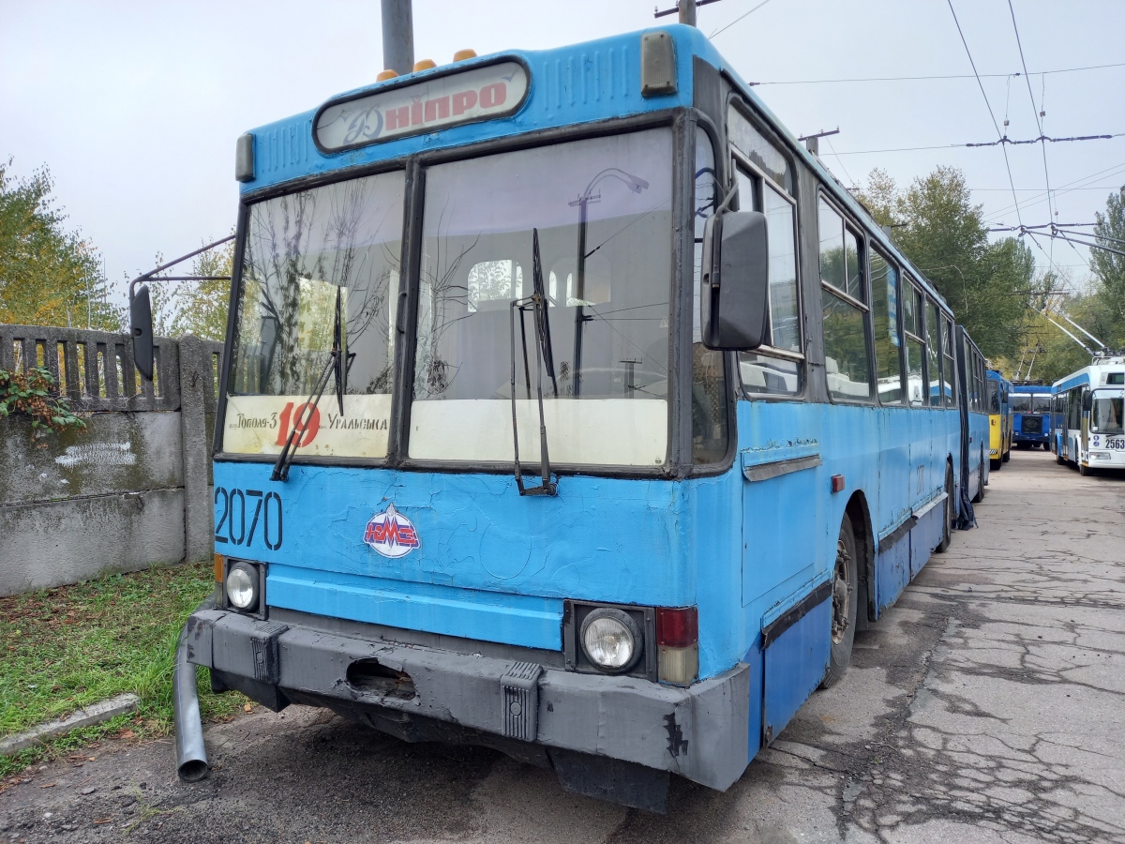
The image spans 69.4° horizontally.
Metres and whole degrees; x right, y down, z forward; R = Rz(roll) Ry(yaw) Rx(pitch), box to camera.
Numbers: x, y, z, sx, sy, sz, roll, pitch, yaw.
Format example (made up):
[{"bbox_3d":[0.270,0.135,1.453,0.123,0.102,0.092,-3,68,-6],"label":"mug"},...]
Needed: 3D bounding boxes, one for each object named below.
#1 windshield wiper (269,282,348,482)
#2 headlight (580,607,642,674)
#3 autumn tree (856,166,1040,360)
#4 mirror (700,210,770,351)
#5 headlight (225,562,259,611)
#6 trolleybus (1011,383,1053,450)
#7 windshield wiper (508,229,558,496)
[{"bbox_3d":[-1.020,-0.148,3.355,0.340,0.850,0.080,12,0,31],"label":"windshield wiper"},{"bbox_3d":[0.160,0.724,2.700,0.210,0.210,0.110,0,1,30],"label":"headlight"},{"bbox_3d":[23.700,-7.300,50.000,10.500,16.900,10.000,0,1,30],"label":"autumn tree"},{"bbox_3d":[0.516,-0.422,2.430,0.200,0.410,0.090,0,1,16],"label":"mirror"},{"bbox_3d":[-1.426,0.733,3.620,0.210,0.210,0.110,0,1,30],"label":"headlight"},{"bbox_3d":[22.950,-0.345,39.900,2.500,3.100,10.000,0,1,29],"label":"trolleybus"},{"bbox_3d":[-0.091,-0.220,2.840,0.200,0.950,0.080,0,-5,30],"label":"windshield wiper"}]

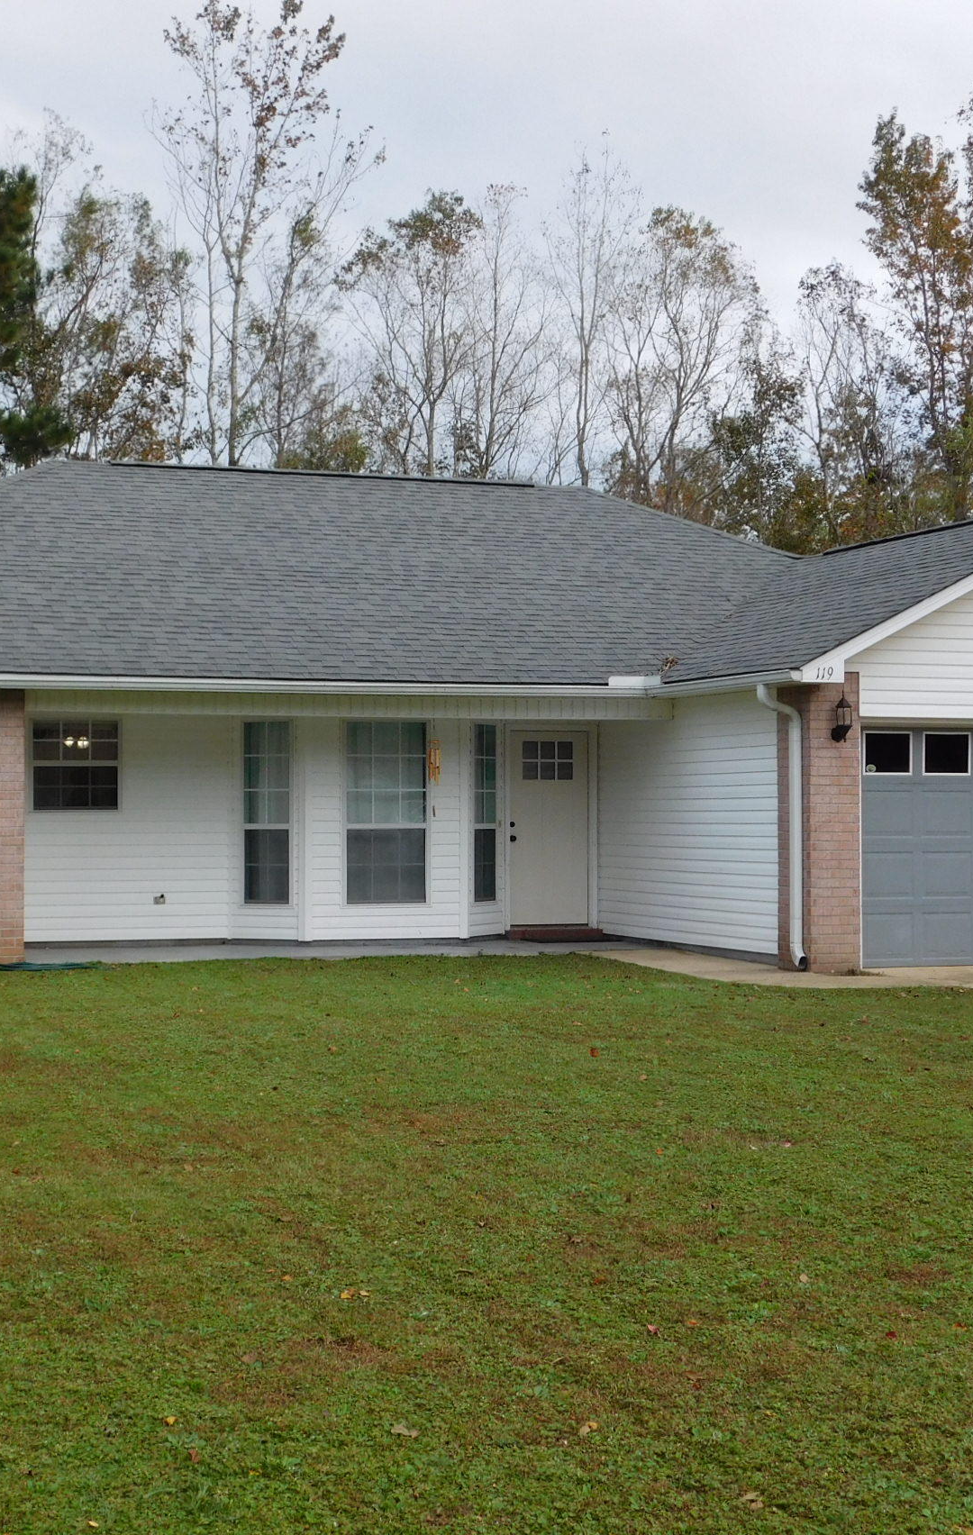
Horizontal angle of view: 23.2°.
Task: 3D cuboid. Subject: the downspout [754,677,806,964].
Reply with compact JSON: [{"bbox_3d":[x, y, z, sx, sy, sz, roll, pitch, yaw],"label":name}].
[{"bbox_3d":[2.553,0.513,20.427,0.380,2.460,0.230,0,-1,-19],"label":"downspout"}]

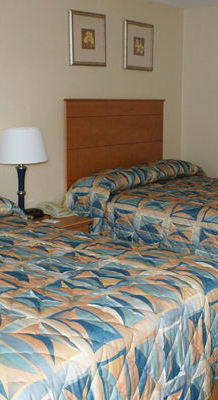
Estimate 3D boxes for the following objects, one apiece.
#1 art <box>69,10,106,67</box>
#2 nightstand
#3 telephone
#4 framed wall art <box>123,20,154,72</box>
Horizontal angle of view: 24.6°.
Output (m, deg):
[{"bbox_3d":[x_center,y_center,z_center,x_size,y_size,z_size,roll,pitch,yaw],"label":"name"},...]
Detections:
[{"bbox_3d":[-0.163,-1.387,4.318,0.030,0.463,0.448,10,15,41],"label":"art"},{"bbox_3d":[-0.526,0.449,3.860,0.496,0.569,0.628,10,15,41],"label":"nightstand"},{"bbox_3d":[-0.422,0.075,4.051,0.212,0.095,0.219,-7,13,-32],"label":"telephone"},{"bbox_3d":[0.308,-1.484,4.838,0.030,0.463,0.448,10,15,41],"label":"framed wall art"}]

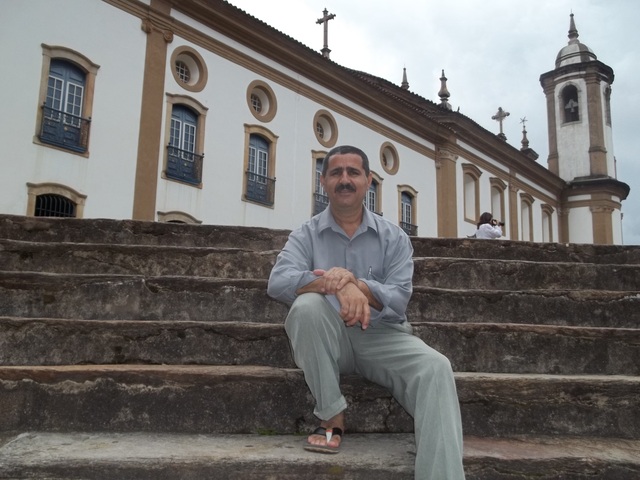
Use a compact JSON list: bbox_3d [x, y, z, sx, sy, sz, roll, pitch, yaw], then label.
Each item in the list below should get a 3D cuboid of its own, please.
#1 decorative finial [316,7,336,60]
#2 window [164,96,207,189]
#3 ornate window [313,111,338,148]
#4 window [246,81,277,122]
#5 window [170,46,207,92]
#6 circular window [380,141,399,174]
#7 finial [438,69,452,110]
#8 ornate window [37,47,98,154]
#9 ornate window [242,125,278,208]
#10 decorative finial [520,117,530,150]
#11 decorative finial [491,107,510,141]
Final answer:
[{"bbox_3d":[0.394,-12.660,37.326,1.400,3.303,0.420,-9,-15,41],"label":"decorative finial"},{"bbox_3d":[-4.240,-3.131,19.125,0.360,2.858,1.621,-9,-15,41],"label":"window"},{"bbox_3d":[0.174,-4.550,25.295,0.350,1.560,1.560,-9,-15,41],"label":"ornate window"},{"bbox_3d":[-2.199,-5.123,22.672,0.350,1.560,1.560,-9,-15,41],"label":"window"},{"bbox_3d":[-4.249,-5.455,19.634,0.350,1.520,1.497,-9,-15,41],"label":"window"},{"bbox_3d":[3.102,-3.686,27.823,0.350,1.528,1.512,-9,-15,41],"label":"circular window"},{"bbox_3d":[7.087,-8.414,34.529,0.780,2.350,0.780,1,-11,0],"label":"finial"},{"bbox_3d":[-6.769,-3.734,16.306,0.360,2.858,1.621,-9,-15,41],"label":"ornate window"},{"bbox_3d":[-2.131,-2.627,21.475,0.360,2.858,1.621,-9,-15,41],"label":"ornate window"},{"bbox_3d":[17.128,-8.909,51.061,0.720,2.978,0.720,-9,-15,41],"label":"decorative finial"},{"bbox_3d":[16.817,-10.836,56.750,1.500,3.200,0.450,-9,-15,41],"label":"decorative finial"}]

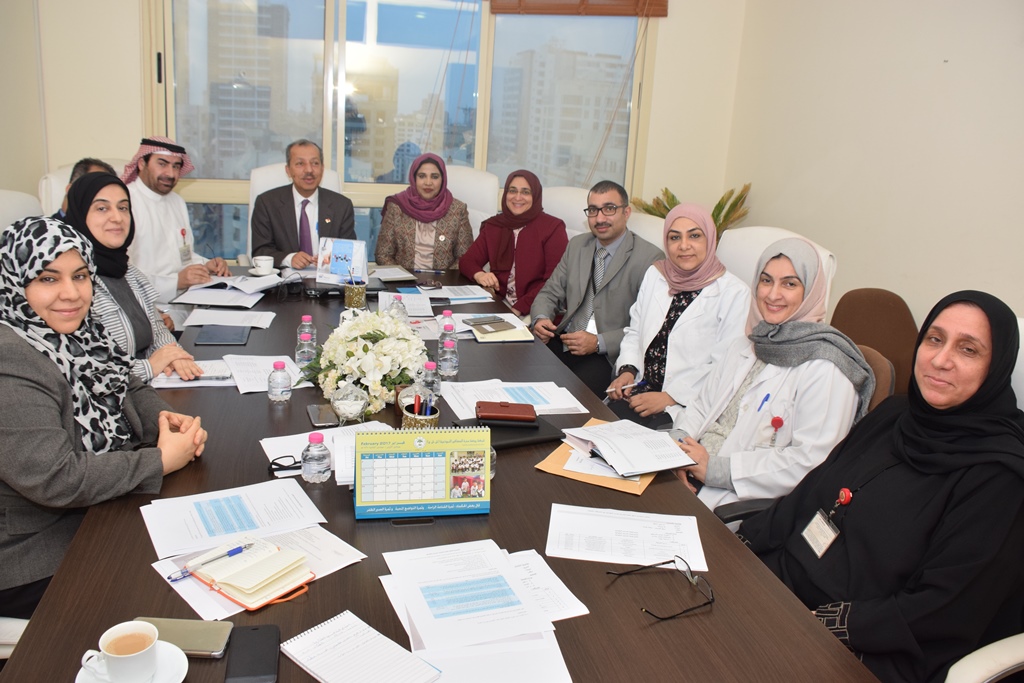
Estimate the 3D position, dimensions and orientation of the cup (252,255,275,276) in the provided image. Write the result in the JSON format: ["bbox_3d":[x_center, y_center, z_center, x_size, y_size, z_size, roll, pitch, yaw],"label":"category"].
[{"bbox_3d":[-1.178,-0.357,3.636,0.092,0.073,0.108,14,19,33],"label":"cup"}]

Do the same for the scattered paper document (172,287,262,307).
[{"bbox_3d":[-1.154,-0.172,3.033,0.300,0.025,0.240,-5,19,-28],"label":"scattered paper document"}]

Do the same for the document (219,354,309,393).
[{"bbox_3d":[-0.735,0.093,2.305,0.210,0.007,0.297,-6,18,-29],"label":"document"}]

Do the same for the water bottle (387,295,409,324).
[{"bbox_3d":[-0.451,-0.129,3.033,0.064,0.105,0.064,3,15,-1],"label":"water bottle"}]

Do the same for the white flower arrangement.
[{"bbox_3d":[-0.395,0.034,2.159,0.320,0.240,0.310,3,16,0],"label":"white flower arrangement"}]

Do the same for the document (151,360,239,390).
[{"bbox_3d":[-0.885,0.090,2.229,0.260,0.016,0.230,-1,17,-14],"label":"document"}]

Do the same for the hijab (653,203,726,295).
[{"bbox_3d":[0.601,-0.308,2.600,0.240,0.300,0.250,9,17,18],"label":"hijab"}]

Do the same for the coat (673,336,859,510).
[{"bbox_3d":[0.627,0.275,1.970,0.400,0.580,0.470,-12,22,-42],"label":"coat"}]

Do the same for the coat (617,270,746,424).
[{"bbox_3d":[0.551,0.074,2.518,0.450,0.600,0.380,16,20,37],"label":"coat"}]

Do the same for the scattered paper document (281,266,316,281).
[{"bbox_3d":[-0.983,-0.323,3.700,0.215,0.008,0.297,-3,17,-20],"label":"scattered paper document"}]

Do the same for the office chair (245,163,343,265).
[{"bbox_3d":[-1.124,-0.288,4.019,0.620,1.210,0.660,-2,17,-17],"label":"office chair"}]

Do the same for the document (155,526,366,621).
[{"bbox_3d":[-0.439,0.385,1.353,0.299,0.005,0.212,-13,22,-43],"label":"document"}]

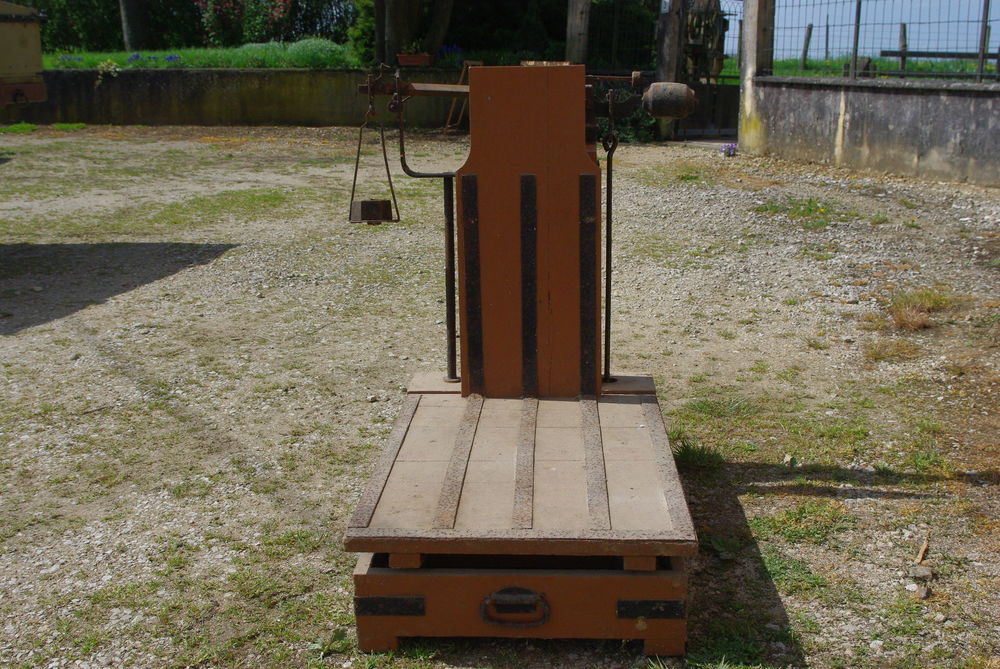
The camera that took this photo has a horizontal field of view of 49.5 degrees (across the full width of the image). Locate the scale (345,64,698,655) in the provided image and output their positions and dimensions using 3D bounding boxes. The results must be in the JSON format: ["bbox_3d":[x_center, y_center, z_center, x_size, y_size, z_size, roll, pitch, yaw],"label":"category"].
[{"bbox_3d":[0.032,-0.035,2.390,0.886,1.076,1.011,0,15,3],"label":"scale"}]

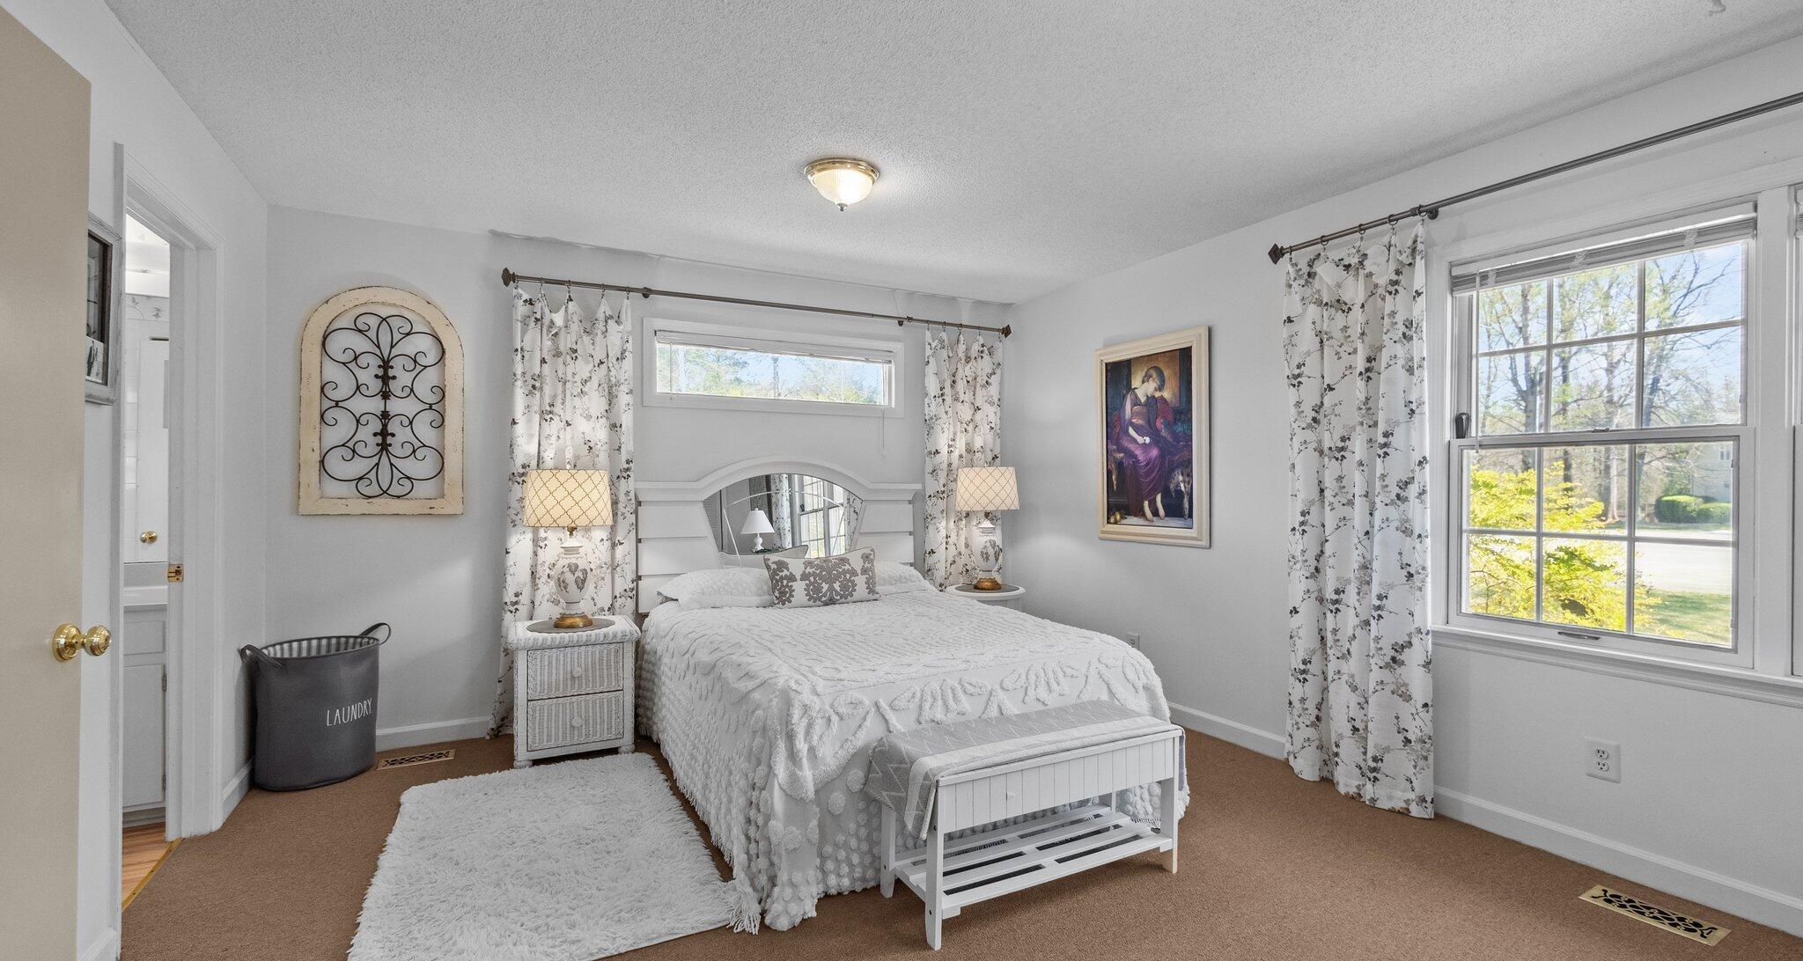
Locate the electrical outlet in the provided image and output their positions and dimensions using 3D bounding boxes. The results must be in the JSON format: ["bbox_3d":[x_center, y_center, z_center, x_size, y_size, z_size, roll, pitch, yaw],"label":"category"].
[{"bbox_3d":[2.207,0.879,2.295,0.013,0.117,0.078,0,0,-29],"label":"electrical outlet"}]

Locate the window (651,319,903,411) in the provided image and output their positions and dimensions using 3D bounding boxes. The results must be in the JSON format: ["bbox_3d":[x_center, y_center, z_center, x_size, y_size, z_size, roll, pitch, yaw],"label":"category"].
[{"bbox_3d":[-0.673,-0.625,4.199,1.510,0.455,0.090,0,0,-27],"label":"window"}]

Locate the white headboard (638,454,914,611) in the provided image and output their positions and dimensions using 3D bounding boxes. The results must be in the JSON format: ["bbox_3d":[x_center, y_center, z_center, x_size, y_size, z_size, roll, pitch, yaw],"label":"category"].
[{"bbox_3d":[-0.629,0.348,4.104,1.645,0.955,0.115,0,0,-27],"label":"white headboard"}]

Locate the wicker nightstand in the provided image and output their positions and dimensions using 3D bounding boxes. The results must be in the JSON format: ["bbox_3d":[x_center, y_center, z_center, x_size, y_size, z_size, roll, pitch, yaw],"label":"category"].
[{"bbox_3d":[-1.532,0.960,3.400,0.550,0.575,0.420,0,0,-26],"label":"wicker nightstand"}]

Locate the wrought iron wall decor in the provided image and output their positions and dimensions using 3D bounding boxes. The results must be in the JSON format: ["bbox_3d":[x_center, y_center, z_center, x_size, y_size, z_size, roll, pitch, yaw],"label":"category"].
[{"bbox_3d":[-2.371,-0.367,3.346,0.620,1.050,0.040,0,0,-26],"label":"wrought iron wall decor"}]

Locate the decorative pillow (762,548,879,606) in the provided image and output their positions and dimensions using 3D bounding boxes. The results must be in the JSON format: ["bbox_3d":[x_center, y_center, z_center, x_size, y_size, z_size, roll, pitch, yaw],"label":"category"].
[{"bbox_3d":[-0.383,0.486,3.683,0.550,0.285,0.130,0,-28,-30],"label":"decorative pillow"}]

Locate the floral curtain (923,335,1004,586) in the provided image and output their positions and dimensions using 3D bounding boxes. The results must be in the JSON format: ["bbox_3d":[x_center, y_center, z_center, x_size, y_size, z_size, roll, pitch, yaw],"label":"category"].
[{"bbox_3d":[0.404,0.162,4.643,0.560,2.170,0.120,0,0,-26],"label":"floral curtain"}]

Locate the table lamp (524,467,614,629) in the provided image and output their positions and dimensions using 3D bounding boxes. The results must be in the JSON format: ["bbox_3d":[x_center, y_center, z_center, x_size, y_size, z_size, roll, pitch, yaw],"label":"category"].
[{"bbox_3d":[-1.534,0.303,3.396,0.385,0.745,0.385,0,0,-26],"label":"table lamp"}]

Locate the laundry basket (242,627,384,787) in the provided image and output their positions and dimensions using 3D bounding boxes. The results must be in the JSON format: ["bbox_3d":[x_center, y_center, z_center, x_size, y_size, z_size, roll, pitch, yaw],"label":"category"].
[{"bbox_3d":[-2.455,0.949,3.069,0.390,0.570,0.460,0,0,28],"label":"laundry basket"}]

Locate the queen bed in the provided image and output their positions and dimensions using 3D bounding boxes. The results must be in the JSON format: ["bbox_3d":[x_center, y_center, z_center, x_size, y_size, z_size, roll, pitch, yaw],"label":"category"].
[{"bbox_3d":[-0.147,0.935,3.158,1.640,0.610,1.940,0,0,-27],"label":"queen bed"}]

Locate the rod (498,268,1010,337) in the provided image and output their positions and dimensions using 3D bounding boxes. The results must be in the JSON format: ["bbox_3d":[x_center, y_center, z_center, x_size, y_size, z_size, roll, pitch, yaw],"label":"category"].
[{"bbox_3d":[-0.595,-0.981,4.134,2.947,0.085,0.100,0,0,-27],"label":"rod"}]

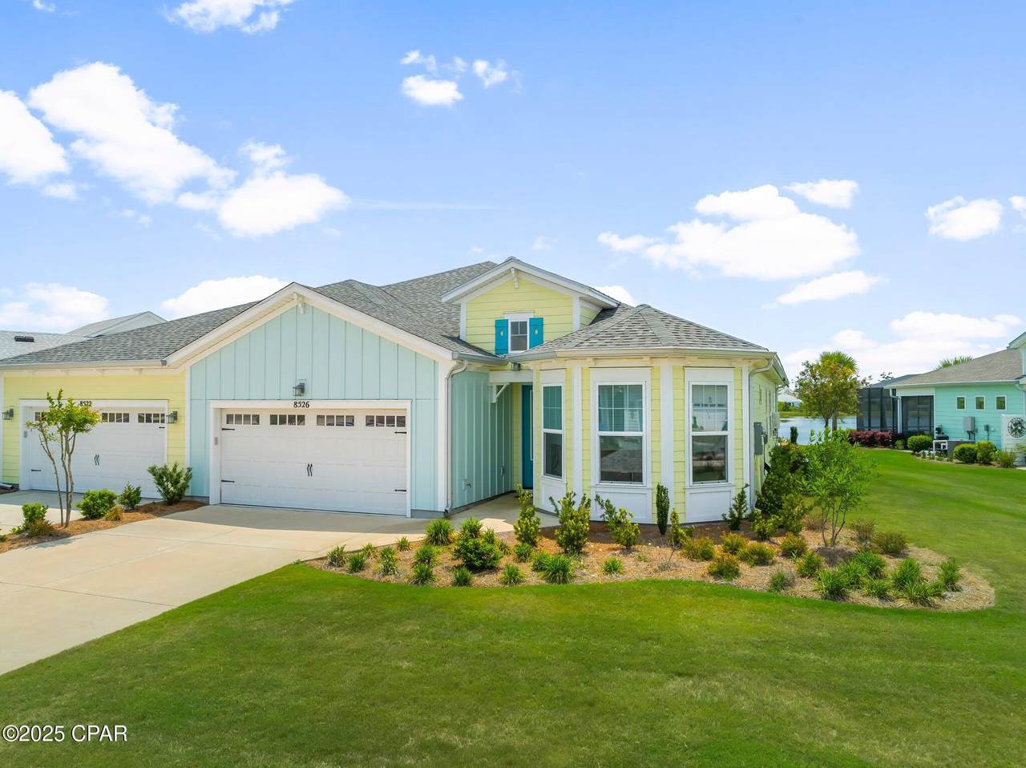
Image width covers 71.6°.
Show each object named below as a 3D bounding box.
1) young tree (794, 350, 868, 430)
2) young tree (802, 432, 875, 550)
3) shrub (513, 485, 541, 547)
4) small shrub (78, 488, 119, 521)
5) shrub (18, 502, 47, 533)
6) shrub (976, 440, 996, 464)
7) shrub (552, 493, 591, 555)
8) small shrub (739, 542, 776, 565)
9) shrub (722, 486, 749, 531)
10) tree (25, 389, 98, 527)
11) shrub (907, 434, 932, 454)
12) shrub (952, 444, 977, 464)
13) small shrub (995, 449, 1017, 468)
[{"bbox_3d":[17.170,0.803,38.500,3.800,5.100,3.700,0,-1,0],"label":"young tree"},{"bbox_3d":[5.271,1.679,11.500,1.141,1.919,1.141,0,-1,0],"label":"young tree"},{"bbox_3d":[0.224,2.105,11.350,0.435,0.998,0.435,0,-1,0],"label":"shrub"},{"bbox_3d":[-8.294,2.394,14.200,0.800,0.610,0.750,0,-1,0],"label":"small shrub"},{"bbox_3d":[-8.826,2.452,13.100,0.540,0.550,0.520,0,-1,0],"label":"shrub"},{"bbox_3d":[17.749,2.544,26.700,0.800,0.880,0.800,0,-1,0],"label":"shrub"},{"bbox_3d":[0.850,2.029,10.400,0.560,0.920,0.540,0,-1,0],"label":"shrub"},{"bbox_3d":[3.331,2.313,9.700,0.480,0.310,0.460,0,-1,0],"label":"small shrub"},{"bbox_3d":[3.724,2.067,11.900,0.450,0.760,0.440,0,-1,0],"label":"shrub"},{"bbox_3d":[-8.548,1.408,13.500,1.401,2.588,1.331,0,-1,0],"label":"tree"},{"bbox_3d":[17.991,2.682,31.500,1.137,0.853,1.137,0,-1,0],"label":"shrub"},{"bbox_3d":[17.347,2.663,27.300,0.924,0.800,0.924,0,-1,0],"label":"shrub"},{"bbox_3d":[17.531,2.668,25.300,0.799,0.685,0.799,0,-1,0],"label":"small shrub"}]

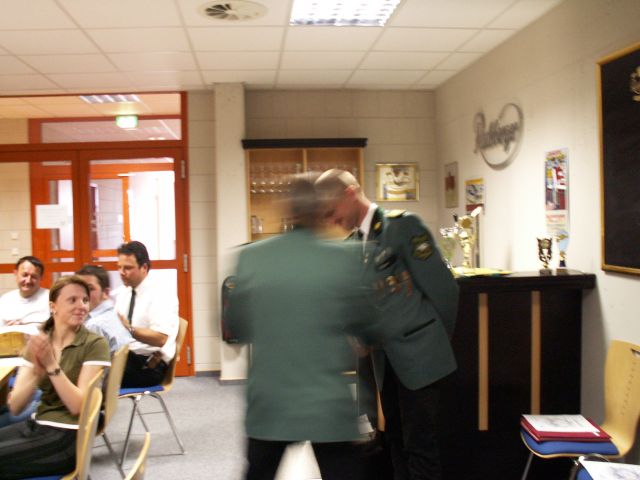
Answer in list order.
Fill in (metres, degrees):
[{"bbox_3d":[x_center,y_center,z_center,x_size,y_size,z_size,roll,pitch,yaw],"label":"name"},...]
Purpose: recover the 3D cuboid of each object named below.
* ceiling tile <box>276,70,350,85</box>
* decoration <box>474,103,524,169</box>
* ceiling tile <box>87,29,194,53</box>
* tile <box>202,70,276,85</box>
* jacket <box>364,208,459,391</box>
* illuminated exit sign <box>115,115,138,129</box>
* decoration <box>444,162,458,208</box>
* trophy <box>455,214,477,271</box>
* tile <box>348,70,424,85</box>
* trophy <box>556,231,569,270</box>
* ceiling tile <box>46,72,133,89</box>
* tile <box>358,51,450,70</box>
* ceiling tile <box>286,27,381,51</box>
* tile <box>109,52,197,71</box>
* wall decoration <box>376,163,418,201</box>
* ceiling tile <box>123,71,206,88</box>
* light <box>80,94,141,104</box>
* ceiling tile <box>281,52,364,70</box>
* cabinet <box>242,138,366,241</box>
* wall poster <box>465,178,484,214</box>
[{"bbox_3d":[-0.048,-1.374,5.443,0.615,0.020,0.615,-2,3,-6],"label":"ceiling tile"},{"bbox_3d":[1.253,-0.721,4.604,0.042,0.435,0.870,-2,2,-6],"label":"decoration"},{"bbox_3d":[-1.150,-1.290,4.155,0.620,0.020,0.620,-2,2,-6],"label":"ceiling tile"},{"bbox_3d":[-0.660,-1.355,5.383,0.615,0.020,0.615,-2,3,-6],"label":"tile"},{"bbox_3d":[0.329,0.246,2.680,0.500,0.740,0.360,1,25,40],"label":"jacket"},{"bbox_3d":[-2.131,-1.305,7.125,0.270,0.156,0.080,-2,2,-6],"label":"illuminated exit sign"},{"bbox_3d":[1.127,-0.466,5.536,0.020,0.379,0.344,-2,3,-6],"label":"decoration"},{"bbox_3d":[0.829,0.014,3.688,0.106,0.310,0.094,-2,2,-6],"label":"trophy"},{"bbox_3d":[0.564,-1.389,5.503,0.615,0.020,0.615,-2,3,-6],"label":"tile"},{"bbox_3d":[1.278,0.062,3.434,0.075,0.200,0.060,-1,2,5],"label":"trophy"},{"bbox_3d":[-1.903,-1.332,5.402,0.595,0.020,0.625,-2,2,-6],"label":"ceiling tile"},{"bbox_3d":[0.632,-1.388,5.032,0.625,0.020,0.625,-2,2,-6],"label":"tile"},{"bbox_3d":[0.077,-1.337,4.287,0.620,0.020,0.620,-2,2,-6],"label":"ceiling tile"},{"bbox_3d":[-1.202,-1.301,4.711,0.615,0.020,0.615,-2,3,-6],"label":"tile"},{"bbox_3d":[0.728,-0.537,6.037,0.408,0.362,0.020,-2,3,-6],"label":"wall decoration"},{"bbox_3d":[-1.296,-1.351,5.464,0.625,0.020,0.625,-2,2,-6],"label":"ceiling tile"},{"bbox_3d":[-2.256,-1.555,7.001,0.620,0.070,0.620,-2,2,-6],"label":"light"},{"bbox_3d":[0.015,-1.346,4.832,0.615,0.020,0.615,-2,3,-6],"label":"ceiling tile"},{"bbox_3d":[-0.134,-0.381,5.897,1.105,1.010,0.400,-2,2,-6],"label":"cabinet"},{"bbox_3d":[1.225,-0.338,5.146,0.012,0.282,0.415,-2,2,-6],"label":"wall poster"}]

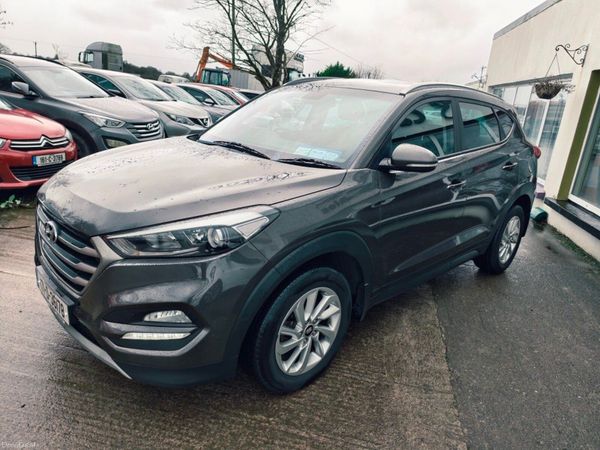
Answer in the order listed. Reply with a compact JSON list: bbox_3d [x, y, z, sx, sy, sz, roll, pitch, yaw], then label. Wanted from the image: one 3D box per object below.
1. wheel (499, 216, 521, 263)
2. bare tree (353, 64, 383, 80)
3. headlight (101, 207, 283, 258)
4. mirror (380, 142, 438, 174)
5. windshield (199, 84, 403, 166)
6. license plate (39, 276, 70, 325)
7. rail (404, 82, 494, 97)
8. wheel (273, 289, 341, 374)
[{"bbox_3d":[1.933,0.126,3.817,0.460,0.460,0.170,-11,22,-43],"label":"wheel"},{"bbox_3d":[4.898,-9.643,29.592,3.000,4.240,3.000,4,16,0],"label":"bare tree"},{"bbox_3d":[-0.413,0.031,1.610,0.610,0.220,0.390,-11,22,-43],"label":"headlight"},{"bbox_3d":[0.575,-0.353,2.101,0.190,0.165,0.230,-11,22,-43],"label":"mirror"},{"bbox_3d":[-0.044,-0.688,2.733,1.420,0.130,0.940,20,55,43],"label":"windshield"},{"bbox_3d":[-1.211,0.333,1.949,0.020,0.111,0.520,-11,22,-43],"label":"license plate"},{"bbox_3d":[1.227,-0.976,3.039,1.620,0.125,0.080,-11,22,-43],"label":"rail"},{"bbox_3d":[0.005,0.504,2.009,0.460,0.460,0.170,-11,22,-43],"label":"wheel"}]

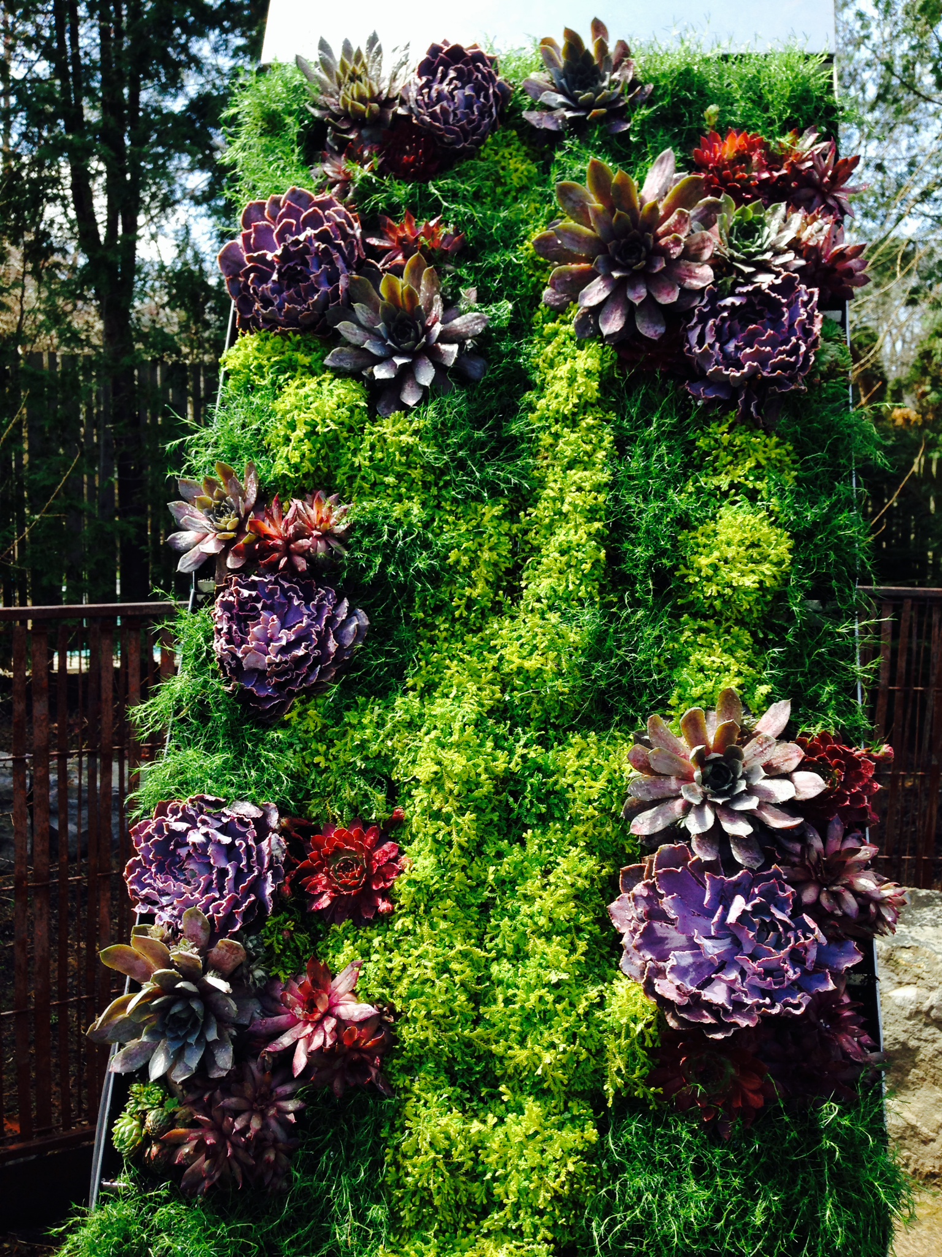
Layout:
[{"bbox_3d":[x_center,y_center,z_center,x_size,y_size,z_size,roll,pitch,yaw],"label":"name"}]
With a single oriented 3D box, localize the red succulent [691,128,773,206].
[{"bbox_3d":[0.261,-0.457,1.191,0.083,0.083,0.041,2,-19,6],"label":"red succulent"}]

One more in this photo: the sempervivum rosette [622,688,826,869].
[{"bbox_3d":[0.209,0.124,0.991,0.165,0.165,0.074,1,-19,7],"label":"sempervivum rosette"}]

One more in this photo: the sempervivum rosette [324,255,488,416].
[{"bbox_3d":[-0.062,-0.279,1.144,0.153,0.153,0.069,3,-3,1],"label":"sempervivum rosette"}]

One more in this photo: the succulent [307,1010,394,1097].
[{"bbox_3d":[-0.095,0.335,0.948,0.068,0.068,0.034,2,-19,6],"label":"succulent"}]

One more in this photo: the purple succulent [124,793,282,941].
[{"bbox_3d":[-0.221,0.198,0.993,0.125,0.125,0.062,2,-19,6],"label":"purple succulent"}]

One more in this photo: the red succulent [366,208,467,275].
[{"bbox_3d":[-0.056,-0.388,1.219,0.100,0.100,0.050,1,-19,7],"label":"red succulent"}]

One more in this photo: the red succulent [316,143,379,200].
[{"bbox_3d":[-0.130,-0.481,1.265,0.075,0.075,0.041,1,-19,7],"label":"red succulent"}]

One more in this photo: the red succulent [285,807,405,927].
[{"bbox_3d":[-0.105,0.203,1.014,0.097,0.097,0.047,1,-19,7],"label":"red succulent"}]

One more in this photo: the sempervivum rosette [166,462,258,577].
[{"bbox_3d":[-0.239,-0.101,1.109,0.098,0.098,0.049,2,-19,6],"label":"sempervivum rosette"}]

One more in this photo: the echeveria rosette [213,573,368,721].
[{"bbox_3d":[-0.163,0.016,1.075,0.134,0.134,0.070,1,-19,7],"label":"echeveria rosette"}]

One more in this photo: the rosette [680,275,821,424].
[{"bbox_3d":[0.265,-0.263,1.124,0.133,0.133,0.073,1,-19,7],"label":"rosette"}]

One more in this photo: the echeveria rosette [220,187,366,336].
[{"bbox_3d":[-0.181,-0.371,1.210,0.150,0.150,0.082,1,-19,7],"label":"echeveria rosette"}]

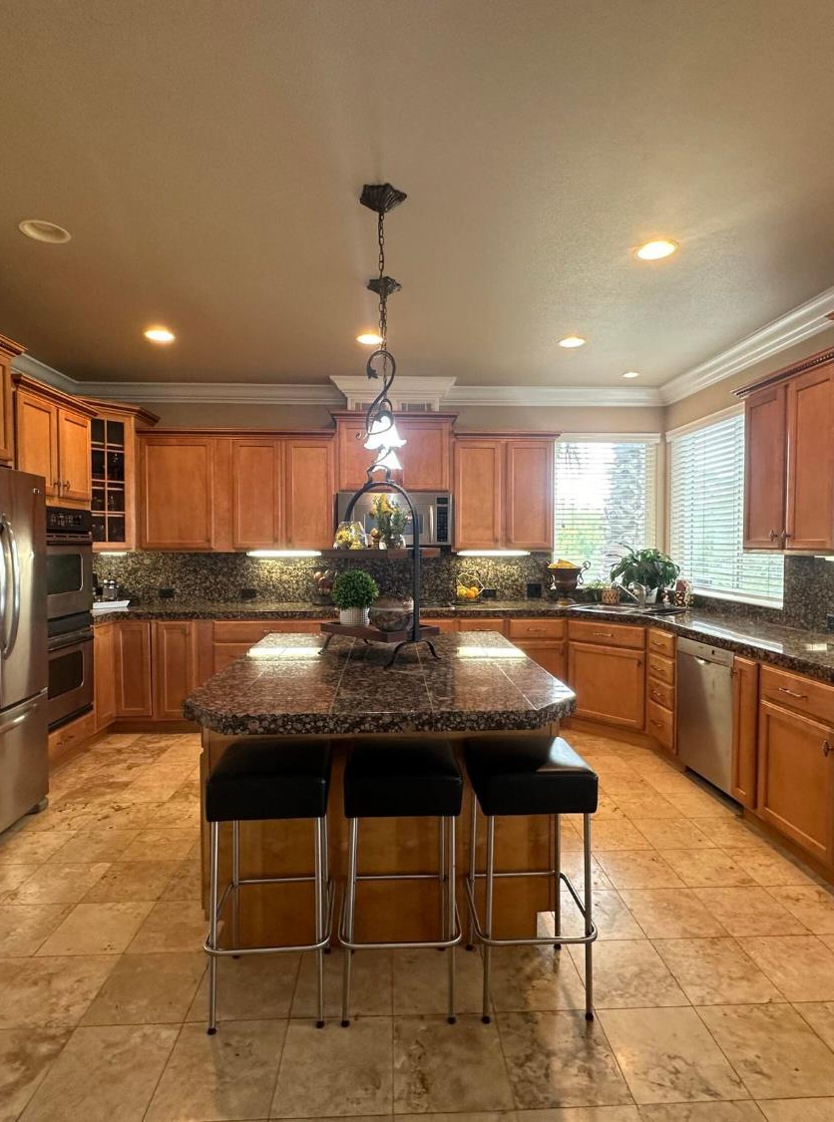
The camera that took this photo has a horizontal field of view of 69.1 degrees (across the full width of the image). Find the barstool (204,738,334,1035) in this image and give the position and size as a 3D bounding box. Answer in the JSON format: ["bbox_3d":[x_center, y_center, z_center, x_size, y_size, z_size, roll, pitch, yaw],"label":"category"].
[{"bbox_3d":[-0.439,0.980,1.906,0.350,0.772,0.370,0,2,-4],"label":"barstool"}]

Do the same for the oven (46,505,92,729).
[{"bbox_3d":[-2.484,0.328,3.729,0.615,1.320,0.765,0,1,-2],"label":"oven"}]

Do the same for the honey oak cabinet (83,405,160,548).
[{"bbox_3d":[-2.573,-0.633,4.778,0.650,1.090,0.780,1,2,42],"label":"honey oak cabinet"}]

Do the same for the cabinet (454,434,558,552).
[{"bbox_3d":[0.704,-0.554,5.019,0.820,0.931,0.350,0,2,-3],"label":"cabinet"}]

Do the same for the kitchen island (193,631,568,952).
[{"bbox_3d":[-0.135,0.876,2.561,1.259,0.914,1.580,0,2,-3],"label":"kitchen island"}]

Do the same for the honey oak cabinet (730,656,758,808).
[{"bbox_3d":[1.861,0.840,3.016,0.500,0.705,0.205,0,2,-3],"label":"honey oak cabinet"}]

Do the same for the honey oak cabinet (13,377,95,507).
[{"bbox_3d":[-2.495,-0.670,3.692,0.640,0.660,0.840,0,2,-3],"label":"honey oak cabinet"}]

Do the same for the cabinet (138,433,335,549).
[{"bbox_3d":[-1.406,-0.537,4.844,1.501,0.906,0.380,0,2,-3],"label":"cabinet"}]

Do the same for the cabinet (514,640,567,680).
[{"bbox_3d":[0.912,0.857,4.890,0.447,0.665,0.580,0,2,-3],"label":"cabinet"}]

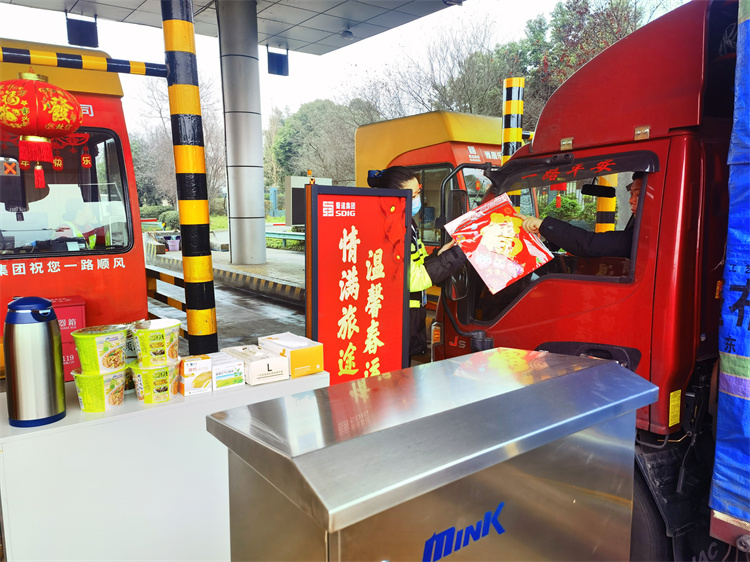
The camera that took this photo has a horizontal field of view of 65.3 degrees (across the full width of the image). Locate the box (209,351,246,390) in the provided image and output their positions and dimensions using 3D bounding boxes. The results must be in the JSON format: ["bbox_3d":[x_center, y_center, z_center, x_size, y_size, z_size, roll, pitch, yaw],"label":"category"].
[{"bbox_3d":[-0.491,0.285,1.856,0.102,0.074,0.148,-7,10,-36],"label":"box"}]

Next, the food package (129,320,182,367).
[{"bbox_3d":[-0.635,0.183,1.716,0.145,0.107,0.145,-6,10,-33],"label":"food package"}]

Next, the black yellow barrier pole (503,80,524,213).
[{"bbox_3d":[1.545,-0.950,6.579,0.225,2.580,0.225,-6,10,-33],"label":"black yellow barrier pole"}]

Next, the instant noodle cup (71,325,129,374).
[{"bbox_3d":[-0.771,0.195,1.648,0.145,0.107,0.145,-6,10,-33],"label":"instant noodle cup"}]

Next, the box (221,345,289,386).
[{"bbox_3d":[-0.397,0.275,1.928,0.132,0.073,0.220,-7,10,-38],"label":"box"}]

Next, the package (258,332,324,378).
[{"bbox_3d":[-0.290,0.252,2.003,0.123,0.093,0.230,-7,10,-37],"label":"package"}]

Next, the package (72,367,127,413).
[{"bbox_3d":[-0.776,0.301,1.658,0.145,0.107,0.145,-6,10,-33],"label":"package"}]

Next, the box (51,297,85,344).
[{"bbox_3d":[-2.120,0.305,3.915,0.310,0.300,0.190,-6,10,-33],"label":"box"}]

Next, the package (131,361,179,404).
[{"bbox_3d":[-0.639,0.291,1.717,0.145,0.107,0.145,-6,10,-33],"label":"package"}]

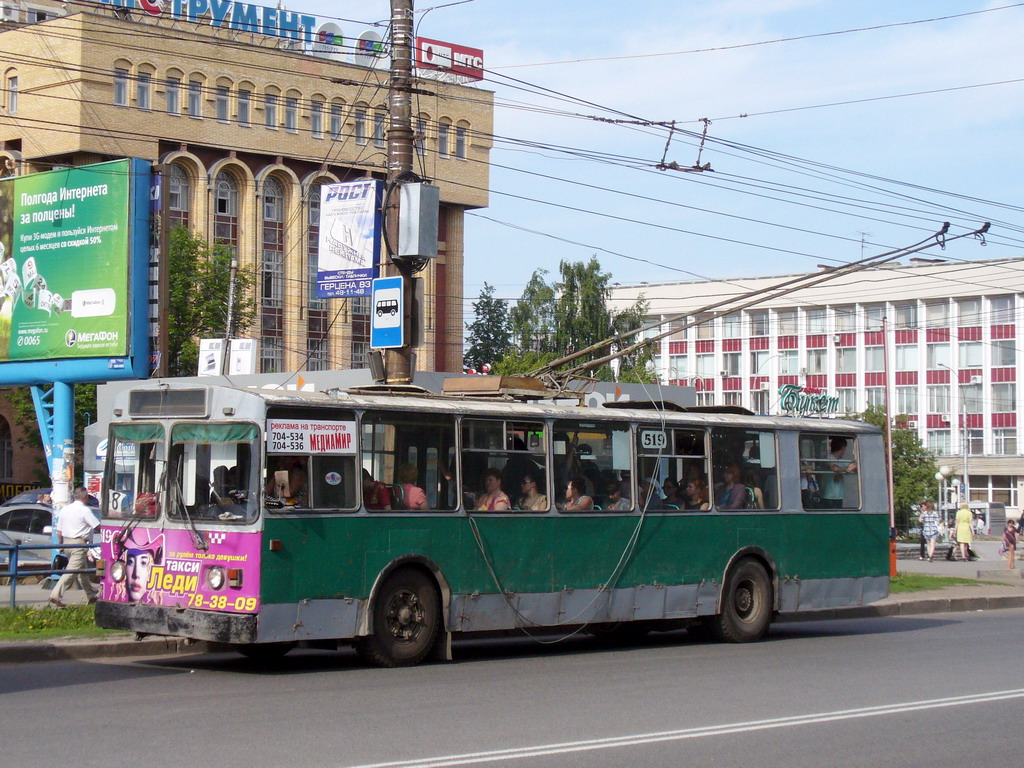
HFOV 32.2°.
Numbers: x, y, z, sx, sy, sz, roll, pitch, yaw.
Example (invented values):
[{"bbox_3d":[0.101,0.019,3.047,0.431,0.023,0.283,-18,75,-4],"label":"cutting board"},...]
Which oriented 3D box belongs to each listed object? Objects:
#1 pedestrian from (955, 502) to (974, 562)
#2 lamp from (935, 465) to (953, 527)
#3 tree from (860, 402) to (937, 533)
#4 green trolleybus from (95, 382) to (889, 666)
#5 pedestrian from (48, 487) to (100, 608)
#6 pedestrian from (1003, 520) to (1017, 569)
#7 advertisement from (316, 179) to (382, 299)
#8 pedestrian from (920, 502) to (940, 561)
[{"bbox_3d":[12.314,4.041,48.300,0.520,1.620,0.400,0,-3,14],"label":"pedestrian"},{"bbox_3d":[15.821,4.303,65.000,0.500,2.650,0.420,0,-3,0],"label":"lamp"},{"bbox_3d":[13.032,2.975,60.000,3.100,4.600,3.000,0,-3,0],"label":"tree"},{"bbox_3d":[0.537,1.651,21.895,2.520,3.050,11.780,-2,-4,43],"label":"green trolleybus"},{"bbox_3d":[-6.138,2.287,24.900,0.620,1.700,0.520,3,-4,-42],"label":"pedestrian"},{"bbox_3d":[12.205,3.934,43.500,0.420,1.220,0.350,0,-3,14],"label":"pedestrian"},{"bbox_3d":[-2.428,-2.173,26.600,1.190,1.740,0.180,-2,-4,43],"label":"advertisement"},{"bbox_3d":[11.232,3.956,47.600,0.520,1.640,0.420,0,-3,12],"label":"pedestrian"}]

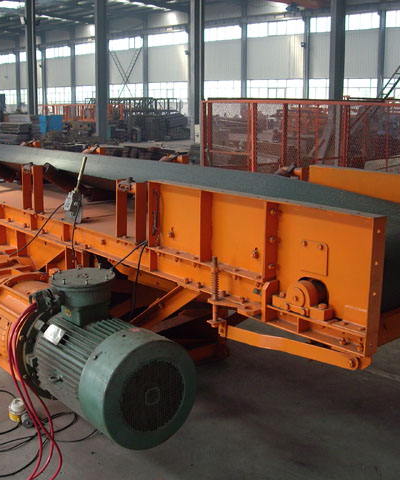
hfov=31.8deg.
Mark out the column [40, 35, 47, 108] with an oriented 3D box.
[{"bbox_3d":[-16.257,-17.249,73.446,0.400,8.700,0.270,-10,15,-40],"label":"column"}]

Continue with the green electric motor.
[{"bbox_3d":[-0.444,0.524,3.219,0.540,0.690,0.790,-9,14,-38],"label":"green electric motor"}]

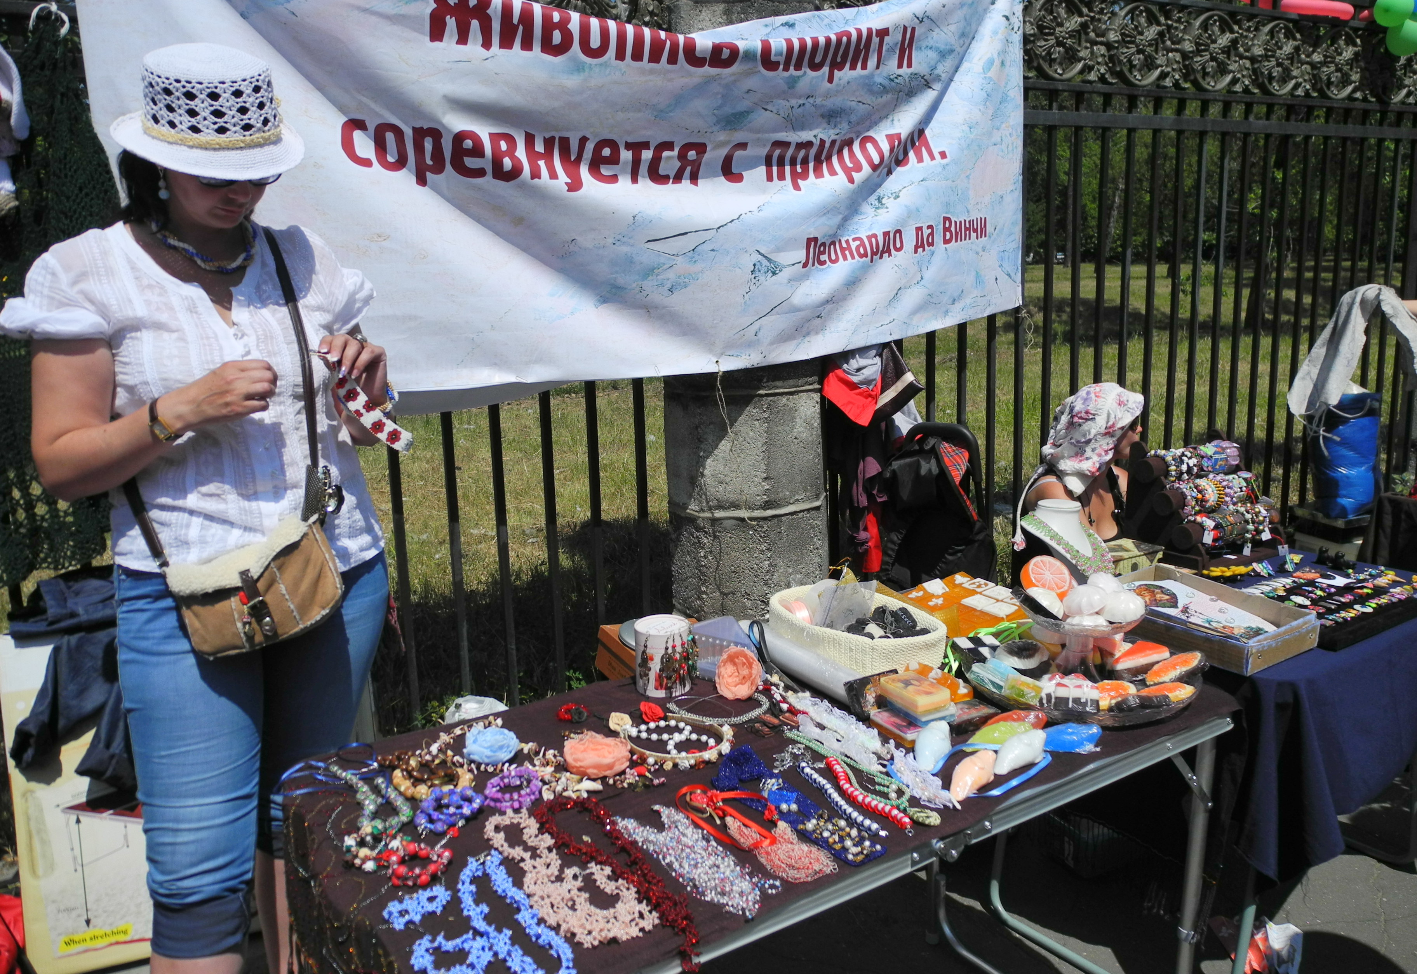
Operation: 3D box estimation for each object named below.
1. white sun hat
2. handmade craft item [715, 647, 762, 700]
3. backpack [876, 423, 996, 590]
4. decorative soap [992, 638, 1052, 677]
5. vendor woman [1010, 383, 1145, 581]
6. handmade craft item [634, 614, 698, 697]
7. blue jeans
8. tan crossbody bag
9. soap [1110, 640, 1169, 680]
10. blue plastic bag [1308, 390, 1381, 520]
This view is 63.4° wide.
[{"bbox_3d":[-0.704,-0.529,1.610,0.280,0.130,0.285,-10,43,-36],"label":"white sun hat"},{"bbox_3d":[0.047,0.290,1.785,0.074,0.085,0.050,-1,11,5],"label":"handmade craft item"},{"bbox_3d":[0.625,0.078,3.150,0.310,0.500,0.240,-7,12,-27],"label":"backpack"},{"bbox_3d":[0.483,0.266,1.771,0.080,0.042,0.080,-2,11,0],"label":"decorative soap"},{"bbox_3d":[1.051,0.223,3.091,0.460,1.030,0.580,-11,14,-41],"label":"vendor woman"},{"bbox_3d":[-0.068,0.266,1.802,0.095,0.104,0.095,-2,11,0],"label":"handmade craft item"},{"bbox_3d":[-0.723,0.390,1.800,0.390,0.610,0.330,-10,13,-37],"label":"blue jeans"},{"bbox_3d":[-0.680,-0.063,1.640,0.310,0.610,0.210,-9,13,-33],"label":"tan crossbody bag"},{"bbox_3d":[0.659,0.268,1.749,0.105,0.042,0.058,-11,14,-39],"label":"soap"},{"bbox_3d":[2.192,-0.111,3.950,0.240,0.440,0.220,-8,12,-28],"label":"blue plastic bag"}]

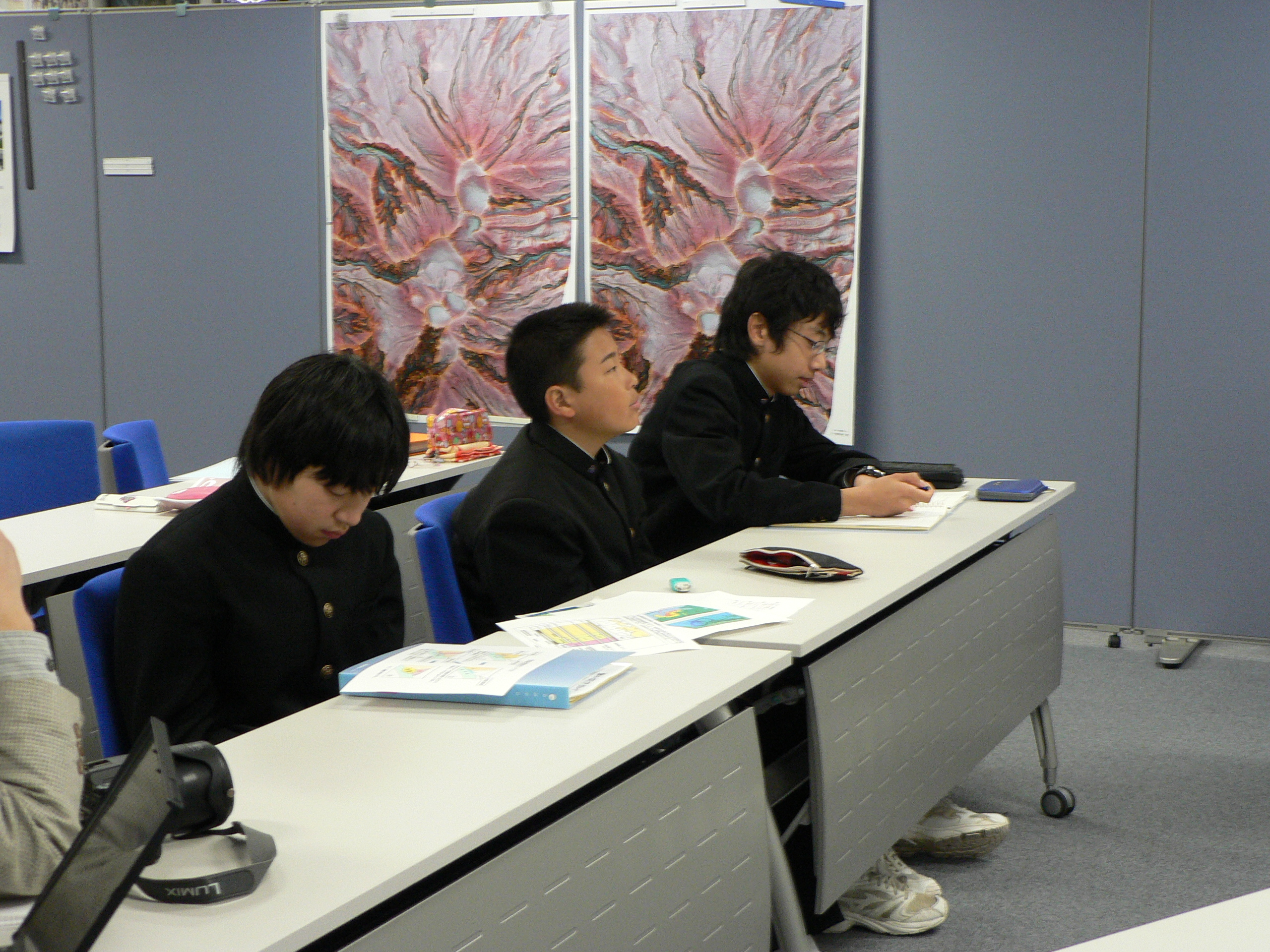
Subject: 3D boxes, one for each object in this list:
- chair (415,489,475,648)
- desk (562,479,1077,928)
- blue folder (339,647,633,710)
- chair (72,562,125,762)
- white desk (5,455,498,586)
[{"bbox_3d":[-0.061,0.442,3.881,0.550,0.800,0.500,4,9,29],"label":"chair"},{"bbox_3d":[0.396,0.467,4.036,0.460,0.705,1.800,3,8,23],"label":"desk"},{"bbox_3d":[-0.191,0.259,2.857,0.308,0.030,0.230,2,8,19],"label":"blue folder"},{"bbox_3d":[-0.432,0.541,3.167,0.550,0.800,0.500,3,8,23],"label":"chair"},{"bbox_3d":[-0.870,0.396,4.585,0.460,0.705,1.800,3,9,24],"label":"white desk"}]

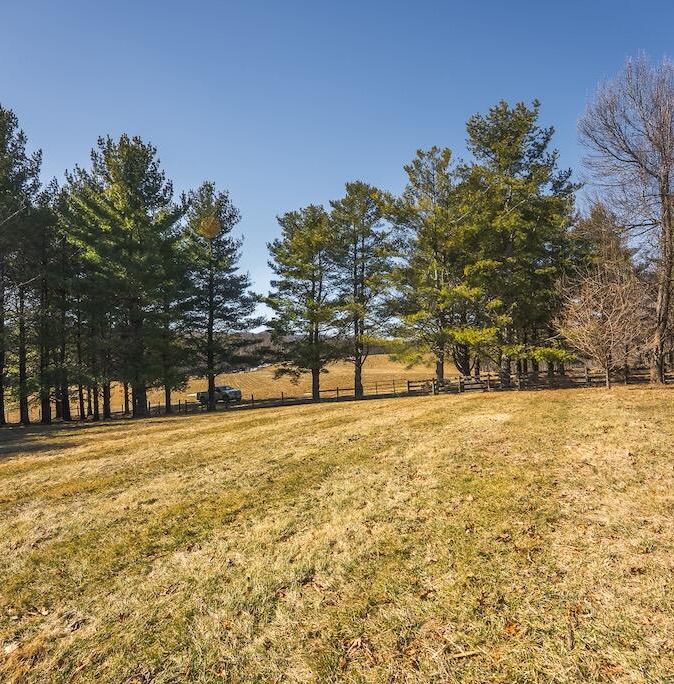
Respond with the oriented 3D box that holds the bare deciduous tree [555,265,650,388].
[{"bbox_3d":[17.727,-1.014,26.500,5.600,8.150,5.400,0,1,0],"label":"bare deciduous tree"}]

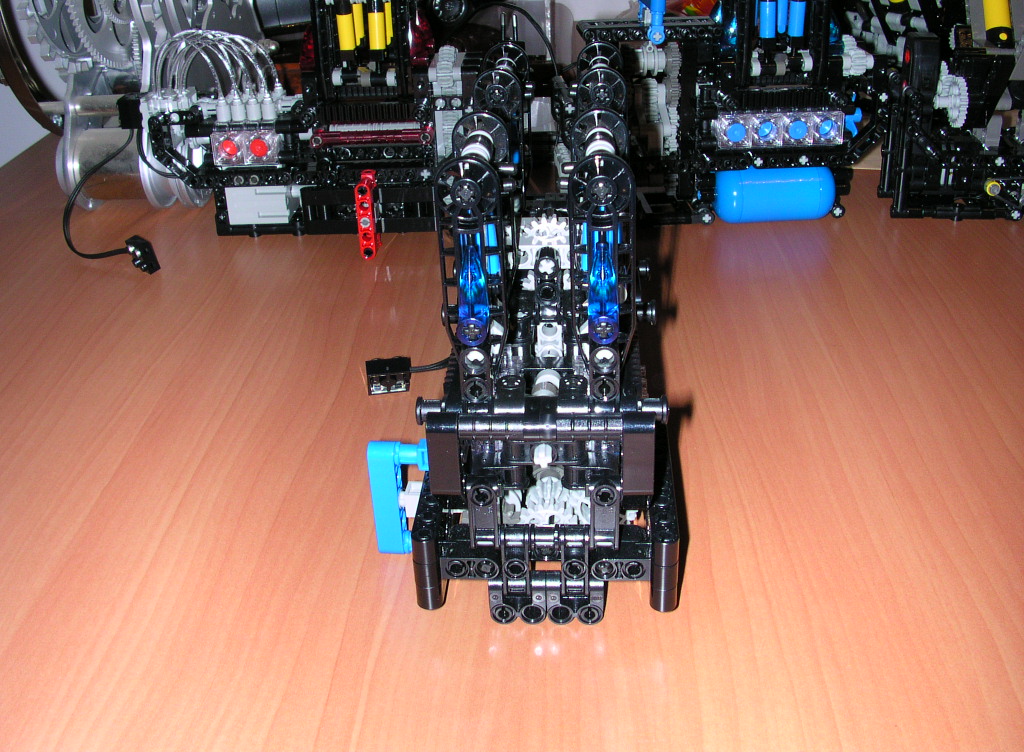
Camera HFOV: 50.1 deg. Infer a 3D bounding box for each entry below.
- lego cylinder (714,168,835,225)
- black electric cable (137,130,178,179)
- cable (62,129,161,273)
[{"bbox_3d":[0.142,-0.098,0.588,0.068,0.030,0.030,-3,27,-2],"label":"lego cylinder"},{"bbox_3d":[-0.189,-0.119,0.584,0.022,0.026,0.010,-11,28,-18],"label":"black electric cable"},{"bbox_3d":[-0.207,-0.087,0.556,0.045,0.058,0.064,-11,28,-18],"label":"cable"}]

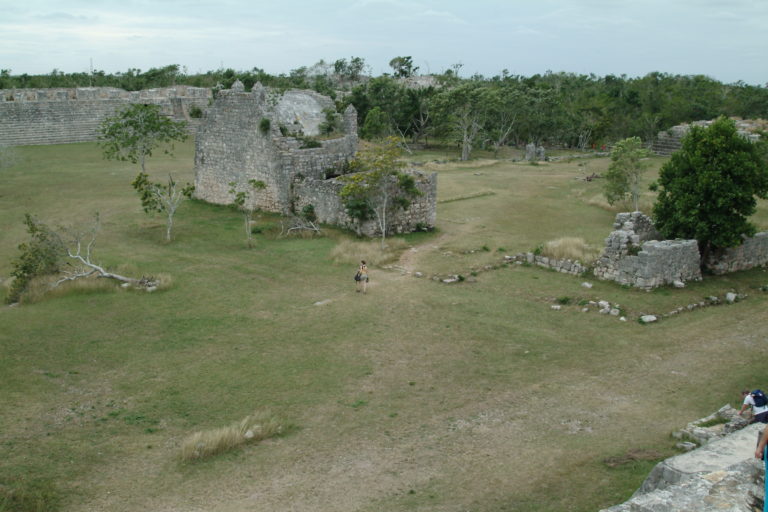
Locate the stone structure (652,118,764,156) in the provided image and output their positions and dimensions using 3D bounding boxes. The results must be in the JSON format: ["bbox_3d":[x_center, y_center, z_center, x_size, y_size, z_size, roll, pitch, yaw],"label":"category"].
[{"bbox_3d":[46.067,-16.689,106.454,15.000,5.000,14.000,13,18,43],"label":"stone structure"}]

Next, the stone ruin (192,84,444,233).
[{"bbox_3d":[-5.438,-8.475,59.888,8.000,9.800,22.500,-12,18,-43],"label":"stone ruin"}]

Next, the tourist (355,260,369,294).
[{"bbox_3d":[-1.096,0.999,37.313,0.600,1.660,0.450,2,13,8],"label":"tourist"}]

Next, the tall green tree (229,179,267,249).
[{"bbox_3d":[-8.306,-2.550,46.733,2.220,4.230,2.220,-2,13,-10],"label":"tall green tree"}]

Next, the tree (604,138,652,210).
[{"bbox_3d":[18.649,-6.181,59.061,3.540,5.900,3.540,4,14,17],"label":"tree"}]

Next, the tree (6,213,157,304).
[{"bbox_3d":[-14.401,0.152,37.327,6.900,3.200,4.200,-3,14,-14],"label":"tree"}]

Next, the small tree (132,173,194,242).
[{"bbox_3d":[-14.006,-3.093,48.780,3.780,4.310,3.780,-4,14,-16],"label":"small tree"}]

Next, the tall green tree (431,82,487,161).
[{"bbox_3d":[9.310,-16.759,95.980,6.720,9.620,6.720,1,13,5],"label":"tall green tree"}]

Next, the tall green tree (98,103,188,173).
[{"bbox_3d":[-23.961,-11.340,76.514,8.610,7.670,8.610,-4,14,-17],"label":"tall green tree"}]

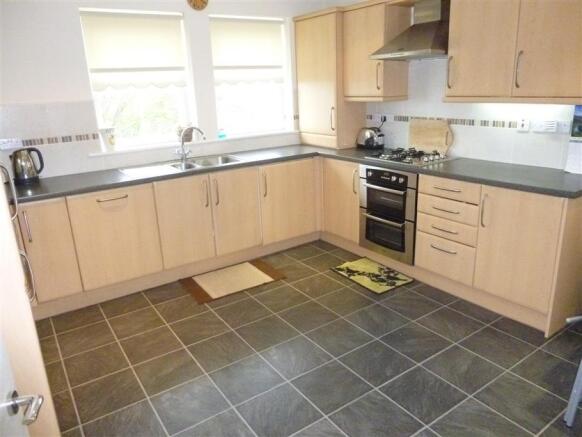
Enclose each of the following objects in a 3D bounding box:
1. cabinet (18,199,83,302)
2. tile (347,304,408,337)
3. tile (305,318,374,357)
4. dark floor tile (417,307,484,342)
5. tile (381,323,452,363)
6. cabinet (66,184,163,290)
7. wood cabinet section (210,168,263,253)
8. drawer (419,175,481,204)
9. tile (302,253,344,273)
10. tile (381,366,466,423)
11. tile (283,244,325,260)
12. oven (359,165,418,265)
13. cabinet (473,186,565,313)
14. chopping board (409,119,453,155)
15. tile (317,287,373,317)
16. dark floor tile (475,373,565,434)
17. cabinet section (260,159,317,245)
[{"bbox_3d":[-1.837,0.166,3.187,0.299,0.727,0.570,-13,20,-32],"label":"cabinet"},{"bbox_3d":[0.586,0.686,2.825,0.322,0.010,0.322,-13,20,-32],"label":"tile"},{"bbox_3d":[0.303,0.753,2.674,0.325,0.012,0.325,-13,20,-32],"label":"tile"},{"bbox_3d":[1.025,0.686,2.726,0.325,0.010,0.325,-13,20,-32],"label":"dark floor tile"},{"bbox_3d":[0.755,0.750,2.554,0.325,0.010,0.325,-13,20,-32],"label":"tile"},{"bbox_3d":[-1.462,0.075,3.425,0.600,0.727,0.570,-13,20,-32],"label":"cabinet"},{"bbox_3d":[-0.597,-0.115,3.787,0.454,0.712,0.530,-13,20,-32],"label":"wood cabinet section"},{"bbox_3d":[1.261,-0.248,3.000,0.500,0.137,0.495,-13,20,-32],"label":"drawer"},{"bbox_3d":[0.294,0.410,3.809,0.325,0.012,0.325,-13,20,-32],"label":"tile"},{"bbox_3d":[0.668,0.889,2.132,0.322,0.010,0.322,-13,20,-32],"label":"tile"},{"bbox_3d":[0.131,0.335,4.025,0.326,0.010,0.322,-13,20,-32],"label":"tile"},{"bbox_3d":[0.982,-0.098,3.553,0.580,0.721,0.600,-13,20,-32],"label":"oven"},{"bbox_3d":[1.618,0.129,2.764,0.570,0.717,0.495,-13,20,-32],"label":"cabinet"},{"bbox_3d":[1.185,-0.686,3.581,0.018,0.302,0.454,-2,14,-35],"label":"chopping board"},{"bbox_3d":[0.404,0.614,3.095,0.322,0.010,0.322,-13,20,-32],"label":"tile"},{"bbox_3d":[1.120,0.891,2.054,0.322,0.010,0.322,-13,20,-32],"label":"dark floor tile"},{"bbox_3d":[-0.153,-0.220,4.071,0.599,0.712,0.530,-13,20,-32],"label":"cabinet section"}]

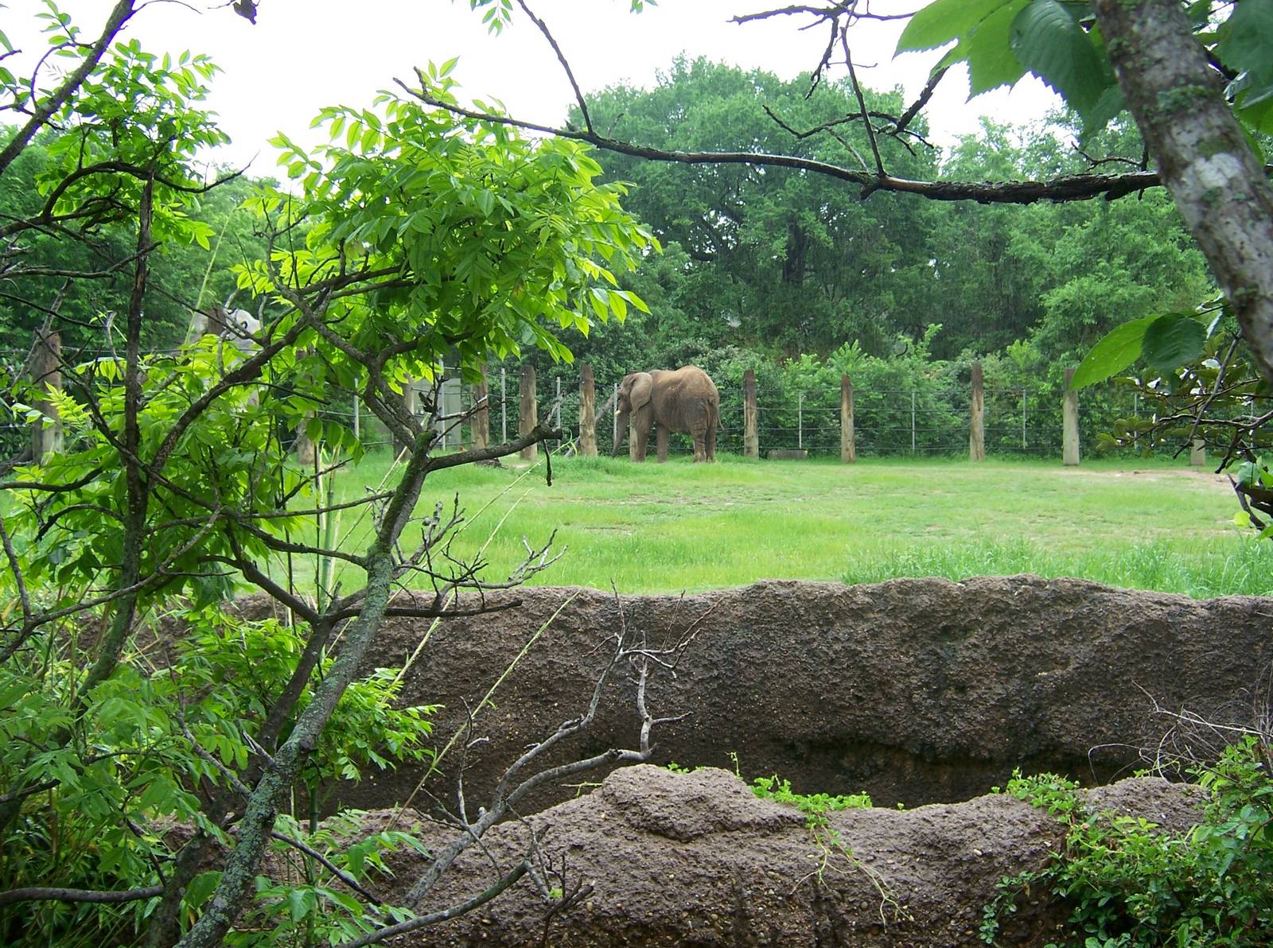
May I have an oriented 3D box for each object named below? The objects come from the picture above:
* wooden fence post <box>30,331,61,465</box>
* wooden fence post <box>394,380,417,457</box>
[{"bbox_3d":[-8.748,-1.077,18.000,0.430,2.170,0.430,0,2,0],"label":"wooden fence post"},{"bbox_3d":[-4.668,-1.265,24.500,0.390,2.030,0.390,0,2,0],"label":"wooden fence post"}]

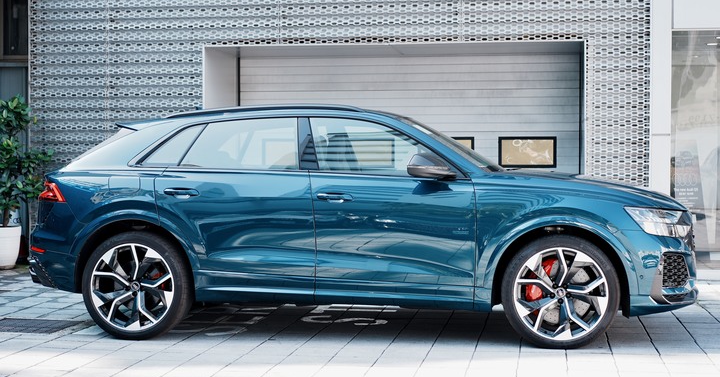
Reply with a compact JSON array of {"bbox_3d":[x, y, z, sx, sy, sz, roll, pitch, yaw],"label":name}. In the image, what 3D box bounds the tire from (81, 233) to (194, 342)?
[{"bbox_3d":[-1.595,0.697,7.950,0.790,0.785,0.290,0,1,8],"label":"tire"}]

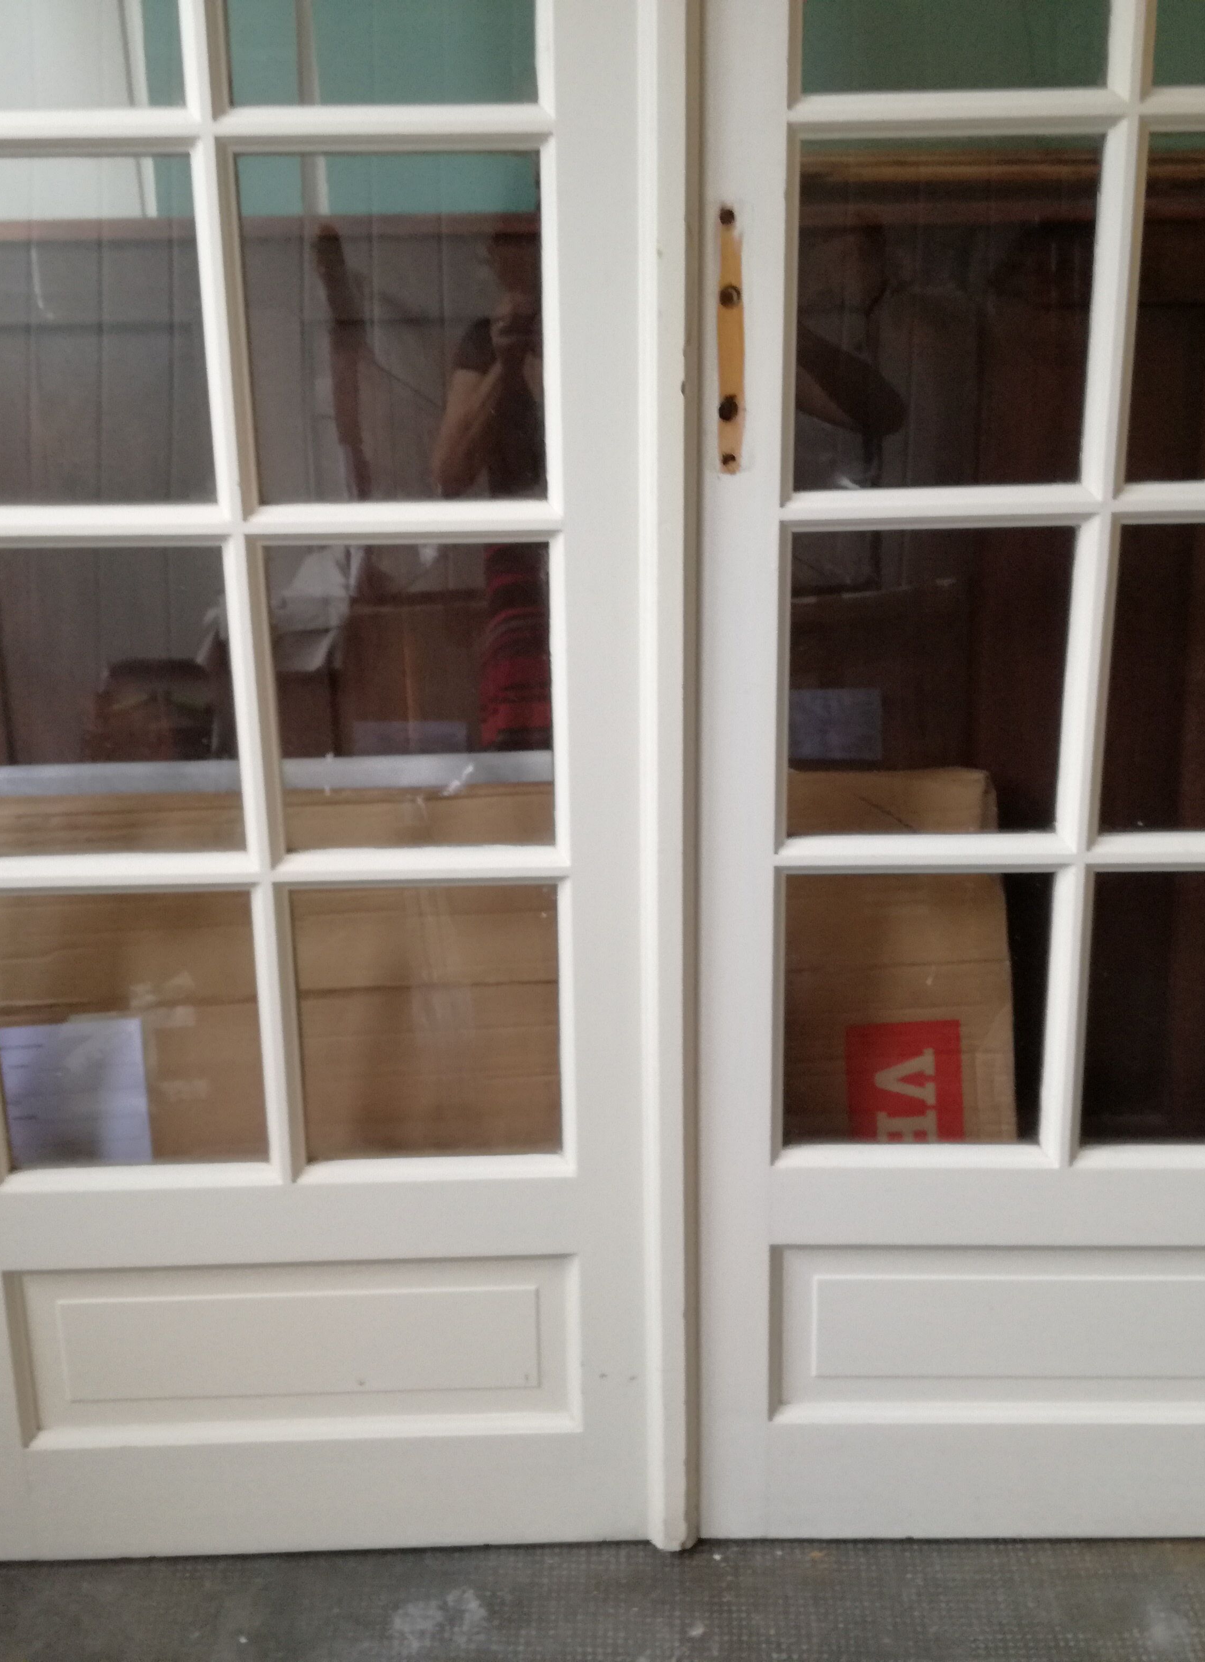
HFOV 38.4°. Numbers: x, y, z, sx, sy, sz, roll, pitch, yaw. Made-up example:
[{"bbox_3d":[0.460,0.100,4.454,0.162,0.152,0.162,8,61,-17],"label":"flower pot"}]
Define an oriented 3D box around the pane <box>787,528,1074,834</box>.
[{"bbox_3d":[0.262,-0.116,1.383,0.221,0.250,0.010,0,17,2],"label":"pane"}]

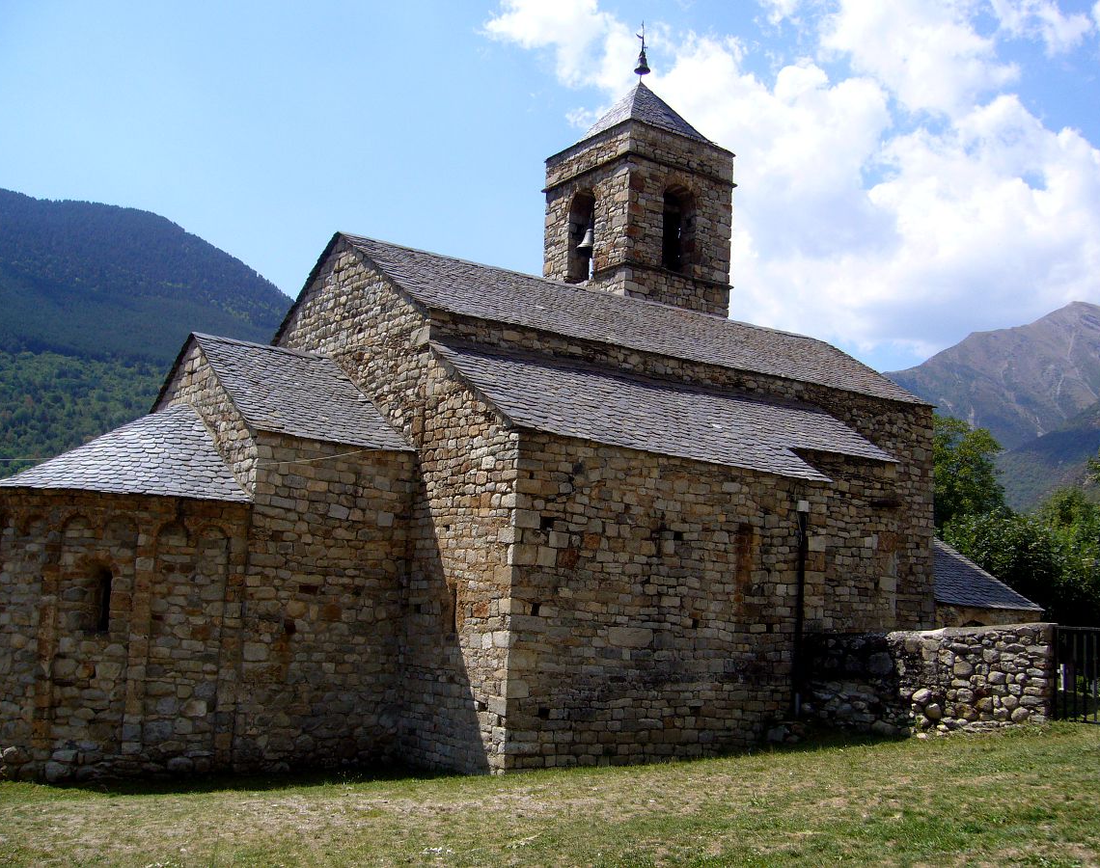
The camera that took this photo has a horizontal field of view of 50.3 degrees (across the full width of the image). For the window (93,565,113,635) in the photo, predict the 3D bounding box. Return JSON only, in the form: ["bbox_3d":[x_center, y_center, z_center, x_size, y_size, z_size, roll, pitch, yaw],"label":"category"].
[{"bbox_3d":[-5.854,2.181,15.443,0.262,0.874,0.300,3,-7,-2],"label":"window"}]

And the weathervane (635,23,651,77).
[{"bbox_3d":[2.421,-9.998,30.435,0.414,1.533,0.414,2,-7,0],"label":"weathervane"}]

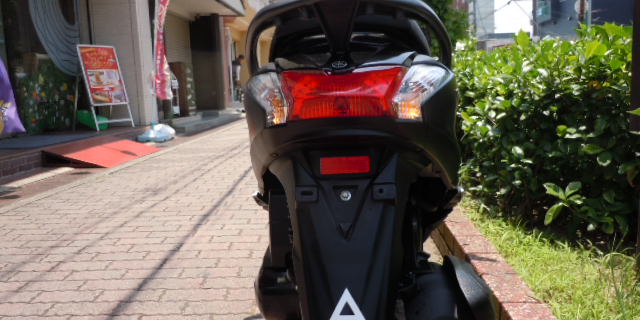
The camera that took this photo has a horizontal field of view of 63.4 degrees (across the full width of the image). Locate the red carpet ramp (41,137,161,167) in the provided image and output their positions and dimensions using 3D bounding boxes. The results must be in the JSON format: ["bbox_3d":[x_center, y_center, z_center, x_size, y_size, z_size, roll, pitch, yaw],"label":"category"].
[{"bbox_3d":[-2.230,-0.096,5.395,0.670,0.155,1.328,-2,9,5],"label":"red carpet ramp"}]

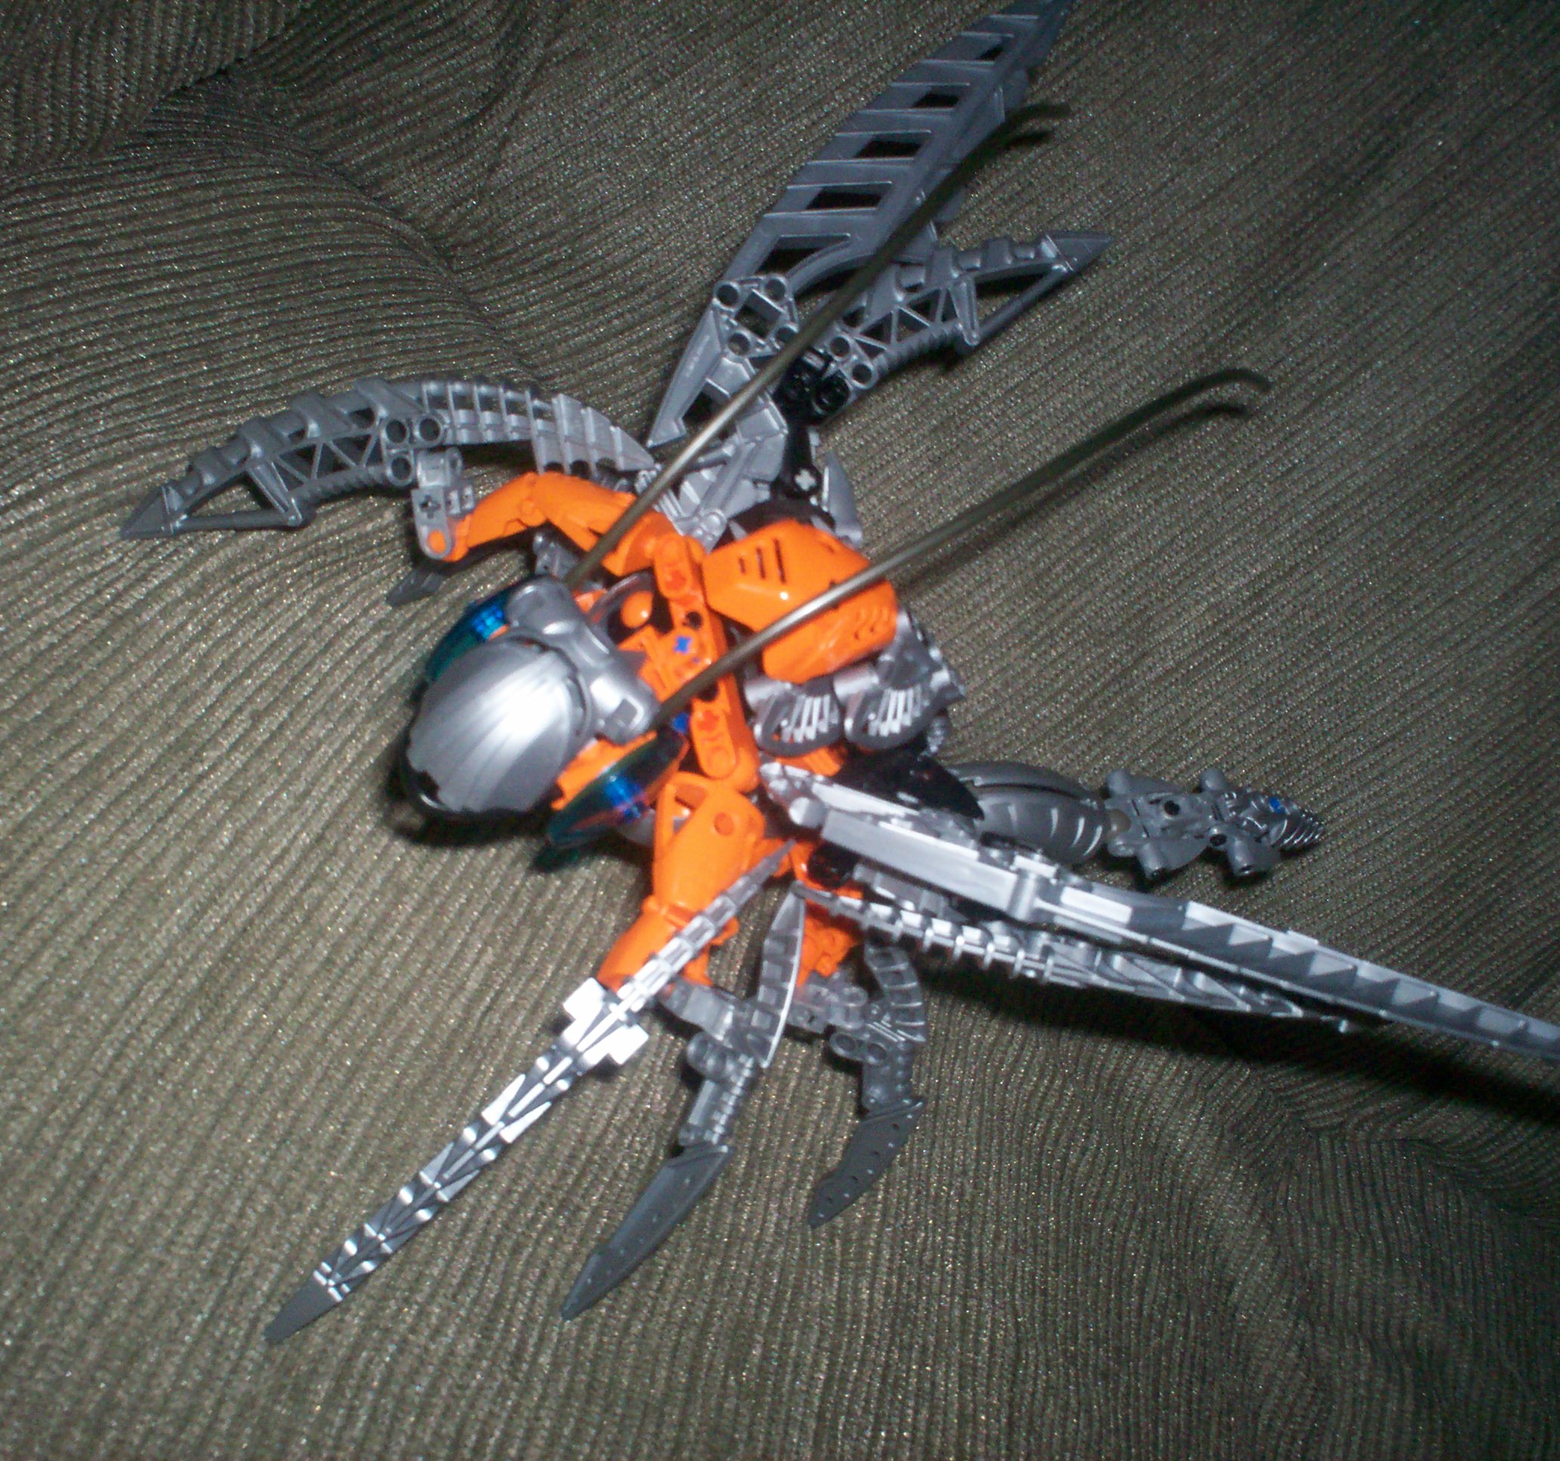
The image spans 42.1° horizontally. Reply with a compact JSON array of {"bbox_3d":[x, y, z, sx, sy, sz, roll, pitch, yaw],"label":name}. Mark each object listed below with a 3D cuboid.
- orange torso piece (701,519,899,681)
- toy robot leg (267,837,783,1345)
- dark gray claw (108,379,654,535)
[{"bbox_3d":[0.004,-0.026,0.408,0.032,0.022,0.032,-16,56,-21],"label":"orange torso piece"},{"bbox_3d":[-0.039,0.059,0.358,0.014,0.027,0.126,46,63,2],"label":"toy robot leg"},{"bbox_3d":[-0.086,-0.059,0.439,0.120,0.028,0.013,-6,11,9],"label":"dark gray claw"}]

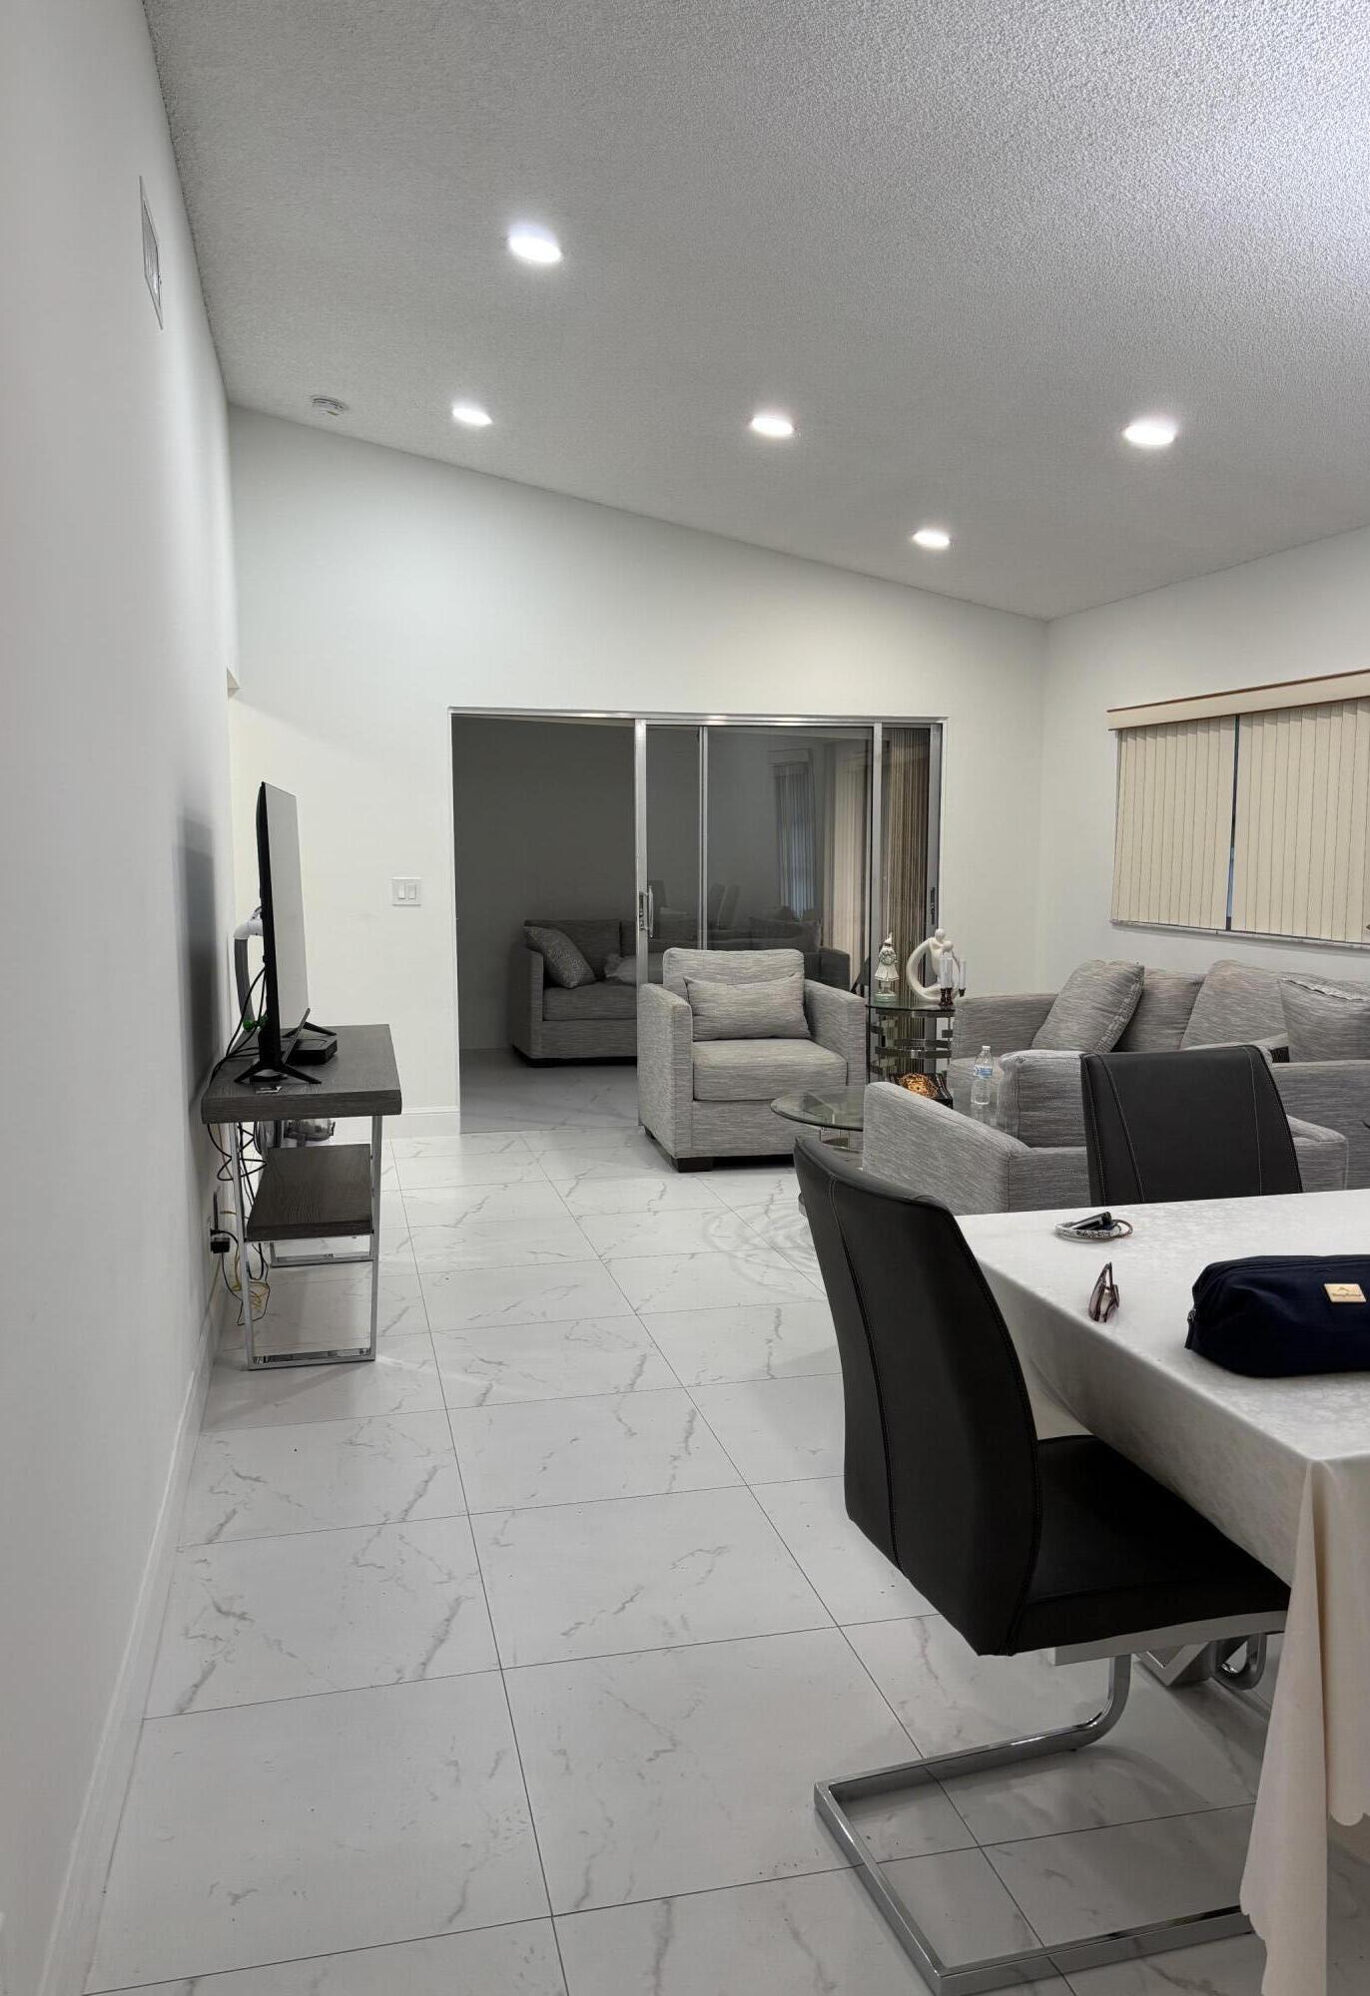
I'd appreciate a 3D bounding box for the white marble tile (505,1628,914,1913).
[{"bbox_3d":[0.050,1.180,2.344,0.606,0.010,0.604,-2,6,-13],"label":"white marble tile"}]

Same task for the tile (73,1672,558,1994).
[{"bbox_3d":[-0.528,1.197,2.209,0.581,0.010,0.604,-2,6,-13],"label":"tile"}]

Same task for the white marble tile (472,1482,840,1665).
[{"bbox_3d":[-0.087,1.108,2.907,0.605,0.012,0.605,-2,6,-13],"label":"white marble tile"}]

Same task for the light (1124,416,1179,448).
[{"bbox_3d":[1.490,-1.804,4.804,0.172,0.020,0.172,10,4,-14],"label":"light"}]

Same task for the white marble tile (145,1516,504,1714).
[{"bbox_3d":[-0.664,1.124,2.773,0.580,0.012,0.605,-2,6,-13],"label":"white marble tile"}]

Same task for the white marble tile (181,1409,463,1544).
[{"bbox_3d":[-0.804,1.071,3.378,0.581,0.010,0.604,-2,6,-13],"label":"white marble tile"}]

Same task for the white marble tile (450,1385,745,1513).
[{"bbox_3d":[-0.226,1.054,3.513,0.606,0.010,0.604,-2,6,-13],"label":"white marble tile"}]

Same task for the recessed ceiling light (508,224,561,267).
[{"bbox_3d":[-0.434,-2.184,4.374,0.160,0.030,0.160,10,3,-14],"label":"recessed ceiling light"}]

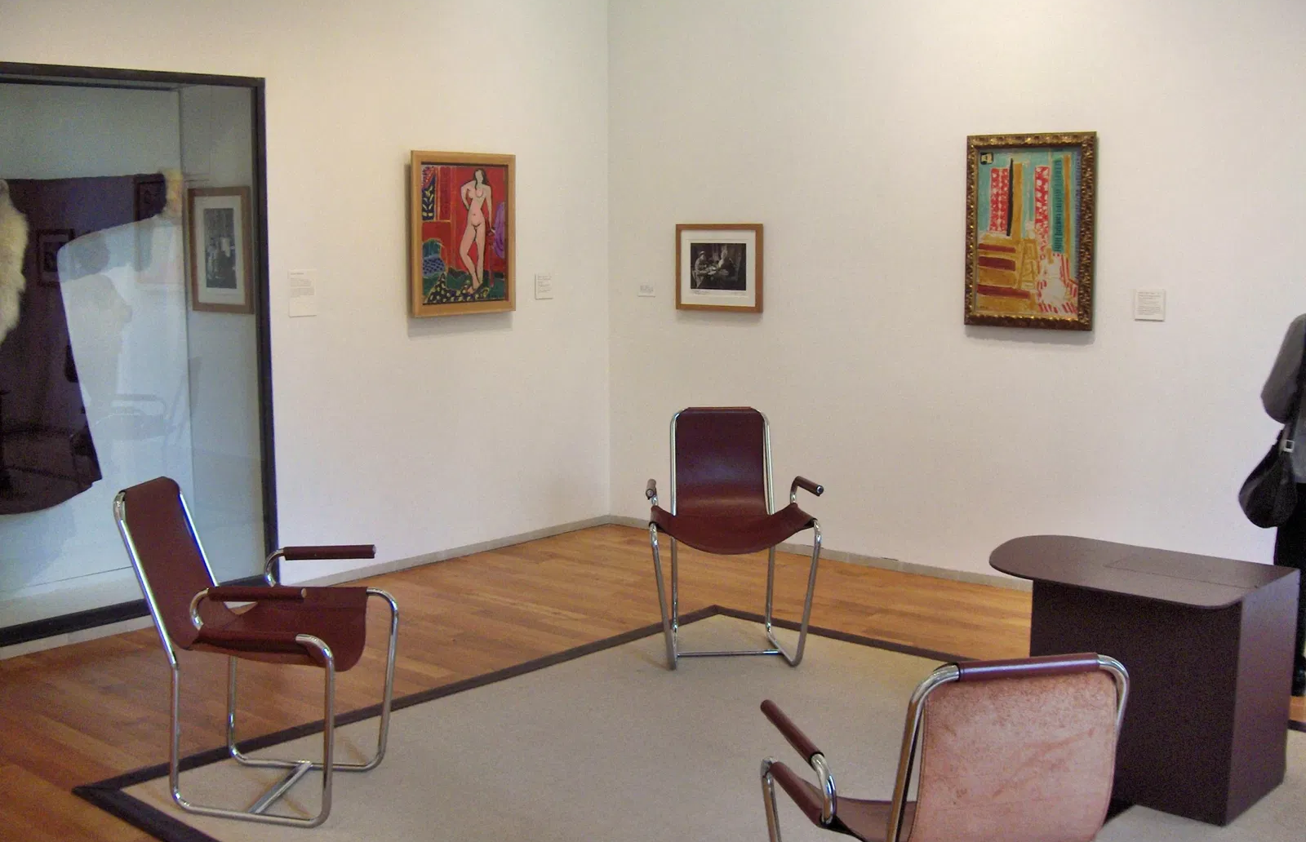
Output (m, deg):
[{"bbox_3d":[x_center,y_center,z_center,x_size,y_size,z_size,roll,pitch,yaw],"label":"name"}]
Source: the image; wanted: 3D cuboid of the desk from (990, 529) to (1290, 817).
[{"bbox_3d":[1.308,0.704,4.115,0.850,0.621,0.554,6,10,39],"label":"desk"}]

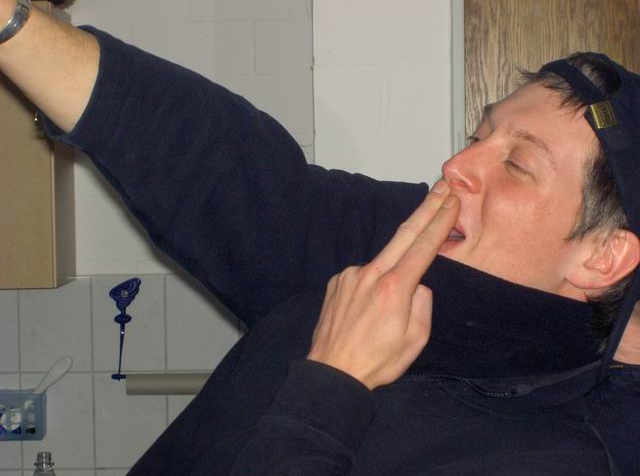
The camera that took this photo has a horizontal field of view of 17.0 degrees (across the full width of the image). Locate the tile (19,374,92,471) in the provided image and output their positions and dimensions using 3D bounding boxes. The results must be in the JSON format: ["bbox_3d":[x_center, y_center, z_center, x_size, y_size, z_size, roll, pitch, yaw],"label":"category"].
[{"bbox_3d":[-0.541,0.379,4.435,0.150,0.200,0.010,-1,3,0],"label":"tile"}]

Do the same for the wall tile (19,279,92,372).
[{"bbox_3d":[-0.545,0.180,4.425,0.150,0.200,0.010,-1,3,0],"label":"wall tile"}]

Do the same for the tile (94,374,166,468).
[{"bbox_3d":[-0.392,0.379,4.435,0.150,0.200,0.010,-1,3,0],"label":"tile"}]

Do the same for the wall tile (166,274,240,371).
[{"bbox_3d":[-0.241,0.175,4.425,0.150,0.200,0.010,-1,3,0],"label":"wall tile"}]

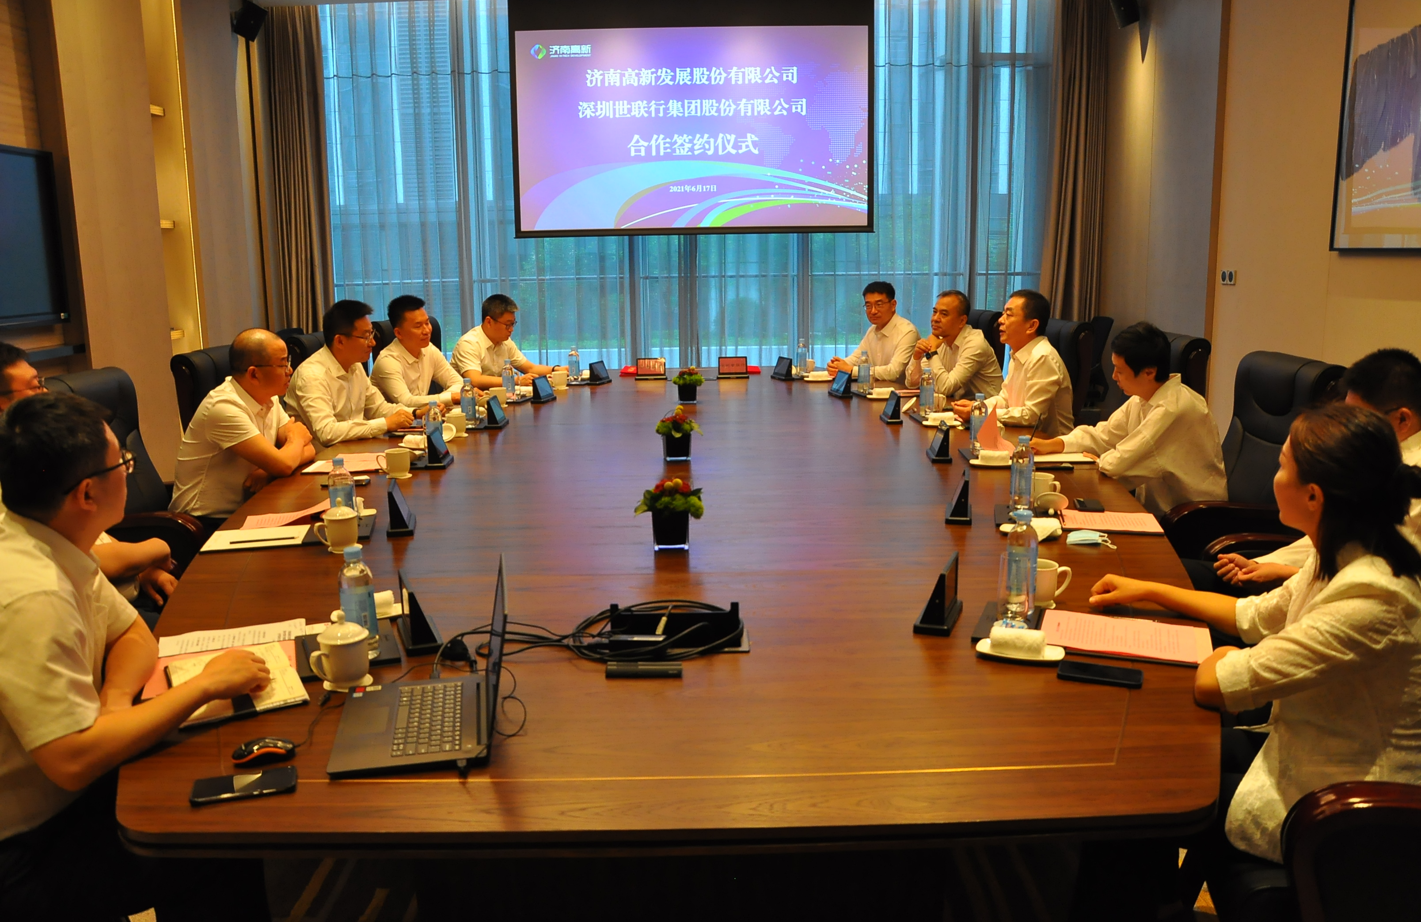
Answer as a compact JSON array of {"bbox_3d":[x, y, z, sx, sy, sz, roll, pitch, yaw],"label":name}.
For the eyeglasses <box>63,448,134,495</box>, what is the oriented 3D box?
[{"bbox_3d":[-1.109,0.019,1.859,0.140,0.048,0.142,7,20,35],"label":"eyeglasses"}]

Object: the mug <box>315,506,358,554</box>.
[{"bbox_3d":[-1.016,0.171,2.877,0.132,0.139,0.096,-2,11,-6],"label":"mug"}]

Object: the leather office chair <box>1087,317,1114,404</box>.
[{"bbox_3d":[2.375,-0.344,6.766,0.620,1.060,0.620,-1,11,-3],"label":"leather office chair"}]

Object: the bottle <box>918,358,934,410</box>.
[{"bbox_3d":[1.002,-0.318,4.921,0.066,0.217,0.066,-1,11,0],"label":"bottle"}]

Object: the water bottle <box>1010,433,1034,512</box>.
[{"bbox_3d":[0.909,0.032,3.102,0.066,0.217,0.066,-1,11,0],"label":"water bottle"}]

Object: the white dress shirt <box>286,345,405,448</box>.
[{"bbox_3d":[-1.643,-0.204,4.763,0.470,0.595,0.500,3,12,17],"label":"white dress shirt"}]

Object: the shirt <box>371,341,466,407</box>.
[{"bbox_3d":[-1.482,-0.365,5.350,0.420,0.560,0.480,5,12,29],"label":"shirt"}]

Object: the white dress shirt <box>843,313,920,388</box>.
[{"bbox_3d":[1.095,-0.622,6.586,0.474,0.573,0.514,-10,14,-37],"label":"white dress shirt"}]

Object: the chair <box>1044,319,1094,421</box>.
[{"bbox_3d":[1.528,-0.103,5.333,0.700,1.160,0.660,-3,11,-11],"label":"chair"}]

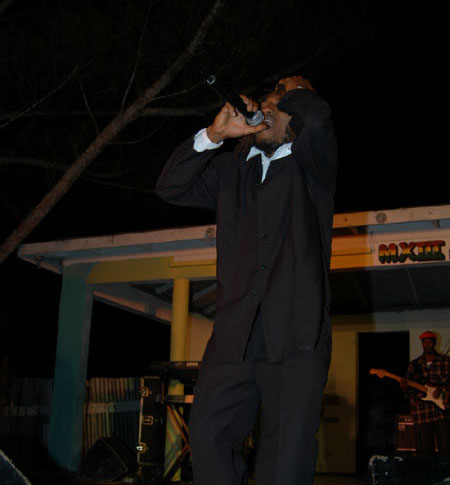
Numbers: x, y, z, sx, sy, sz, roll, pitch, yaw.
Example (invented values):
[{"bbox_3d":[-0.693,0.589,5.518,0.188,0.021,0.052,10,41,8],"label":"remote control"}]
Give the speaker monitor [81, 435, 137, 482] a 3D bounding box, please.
[{"bbox_3d":[-1.188,2.245,7.014,0.460,0.410,0.580,0,-15,4],"label":"speaker monitor"}]

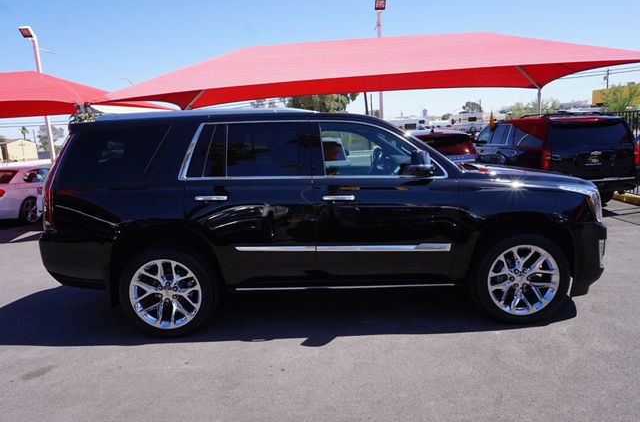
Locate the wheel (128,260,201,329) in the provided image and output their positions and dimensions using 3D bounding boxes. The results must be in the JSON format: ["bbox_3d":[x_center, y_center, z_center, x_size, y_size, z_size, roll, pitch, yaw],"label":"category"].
[{"bbox_3d":[-1.299,0.701,3.596,0.600,0.600,0.220,-3,9,0],"label":"wheel"}]

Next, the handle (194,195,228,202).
[{"bbox_3d":[-0.861,-0.100,3.387,0.265,0.045,0.060,0,9,0],"label":"handle"}]

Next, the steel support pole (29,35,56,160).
[{"bbox_3d":[-9.523,-3.191,14.926,0.140,5.800,0.140,-3,9,0],"label":"steel support pole"}]

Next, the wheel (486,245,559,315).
[{"bbox_3d":[1.720,0.585,3.600,0.600,0.600,0.220,-3,9,0],"label":"wheel"}]

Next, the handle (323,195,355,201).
[{"bbox_3d":[0.152,-0.104,3.393,0.265,0.045,0.060,0,9,0],"label":"handle"}]

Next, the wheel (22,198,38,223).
[{"bbox_3d":[-6.858,-0.001,10.000,0.200,0.550,0.550,-3,9,0],"label":"wheel"}]

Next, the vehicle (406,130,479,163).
[{"bbox_3d":[3.220,-1.527,13.546,1.970,1.780,4.800,-3,9,0],"label":"vehicle"}]

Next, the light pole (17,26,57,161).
[{"bbox_3d":[-9.557,-3.285,14.689,0.420,6.060,0.650,-3,9,0],"label":"light pole"}]

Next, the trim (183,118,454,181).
[{"bbox_3d":[-0.045,-0.497,3.474,2.200,0.500,0.180,0,9,0],"label":"trim"}]

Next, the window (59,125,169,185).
[{"bbox_3d":[-1.690,-0.458,3.489,0.900,0.470,0.160,0,9,0],"label":"window"}]

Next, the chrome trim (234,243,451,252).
[{"bbox_3d":[0.186,0.298,3.445,1.750,0.050,0.040,0,9,0],"label":"chrome trim"}]

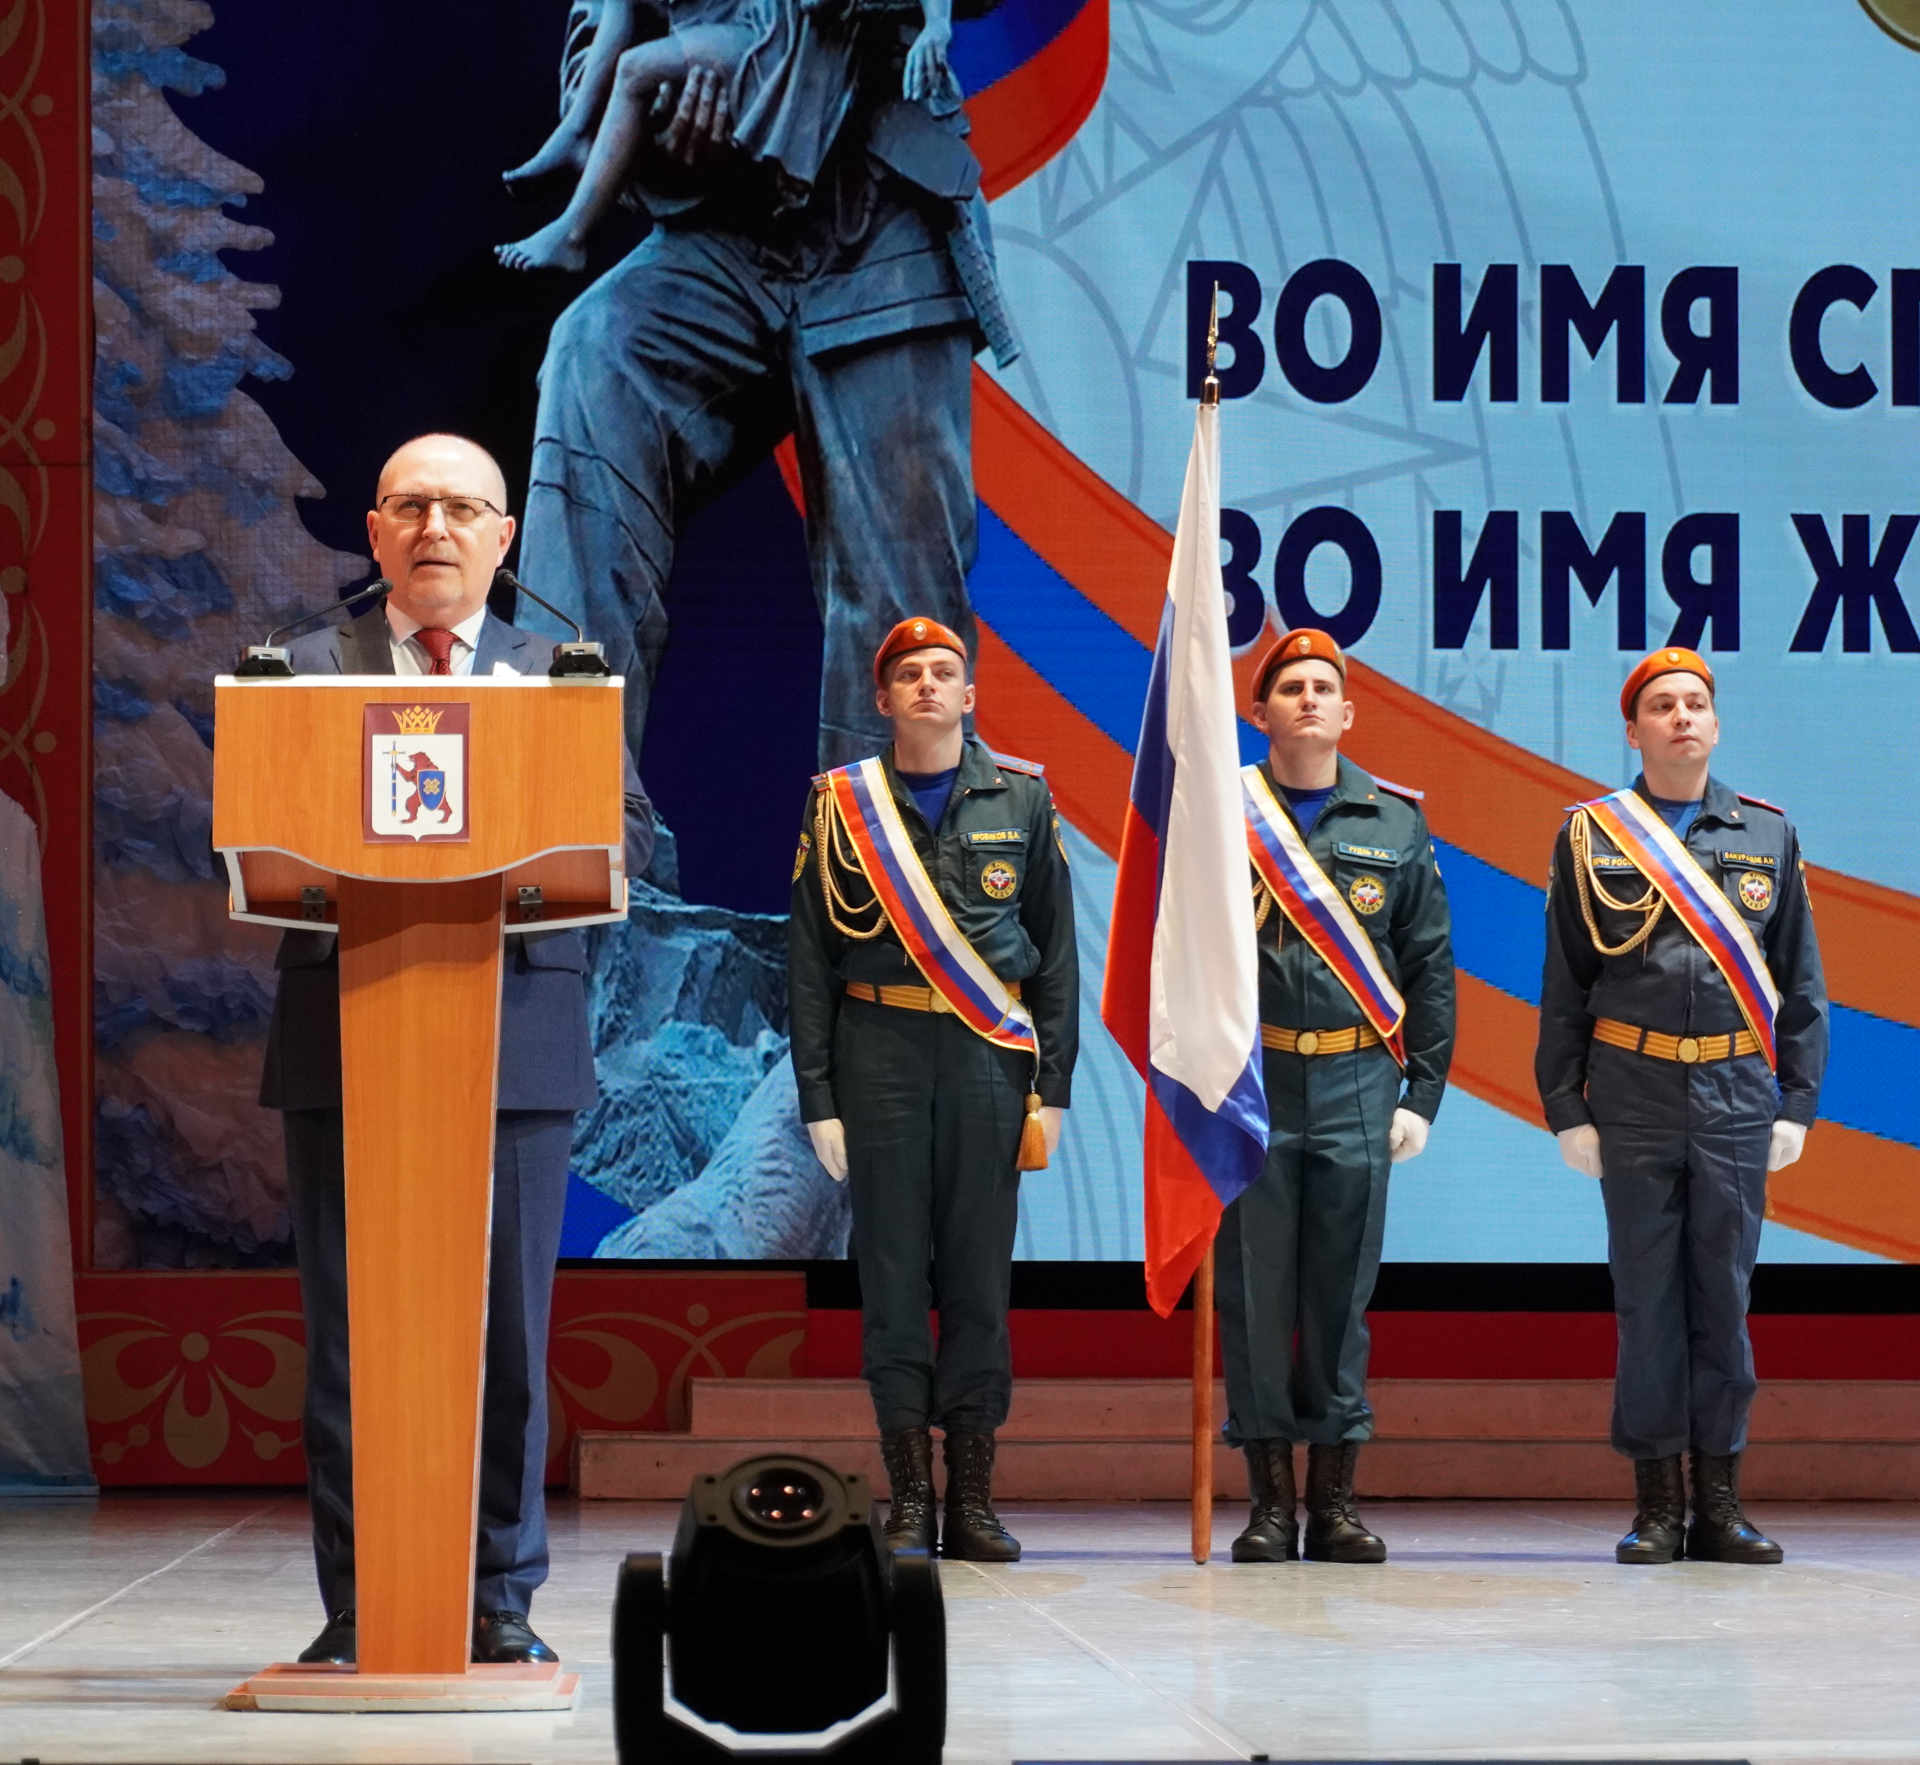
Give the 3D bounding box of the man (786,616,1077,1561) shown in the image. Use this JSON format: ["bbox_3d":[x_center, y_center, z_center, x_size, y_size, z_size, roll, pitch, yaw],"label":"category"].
[{"bbox_3d":[-0.051,0.400,10.954,0.584,1.863,0.340,0,-4,-3],"label":"man"}]

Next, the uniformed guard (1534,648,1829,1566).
[{"bbox_3d":[1.433,0.433,10.927,0.588,1.803,0.340,0,-4,-3],"label":"uniformed guard"}]

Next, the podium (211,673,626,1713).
[{"bbox_3d":[-0.686,0.398,7.082,0.513,1.289,0.520,0,-4,-3],"label":"podium"}]

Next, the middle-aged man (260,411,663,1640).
[{"bbox_3d":[-0.714,0.221,7.715,0.574,1.735,0.480,0,-4,-3],"label":"middle-aged man"}]

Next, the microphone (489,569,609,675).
[{"bbox_3d":[-0.523,-0.329,7.085,0.151,0.151,0.220,2,-4,-17],"label":"microphone"}]

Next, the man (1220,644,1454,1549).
[{"bbox_3d":[0.696,0.412,10.966,0.583,1.844,0.340,0,-4,-3],"label":"man"}]

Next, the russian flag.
[{"bbox_3d":[0.438,-0.054,10.706,0.327,1.789,0.220,0,-4,-3],"label":"russian flag"}]

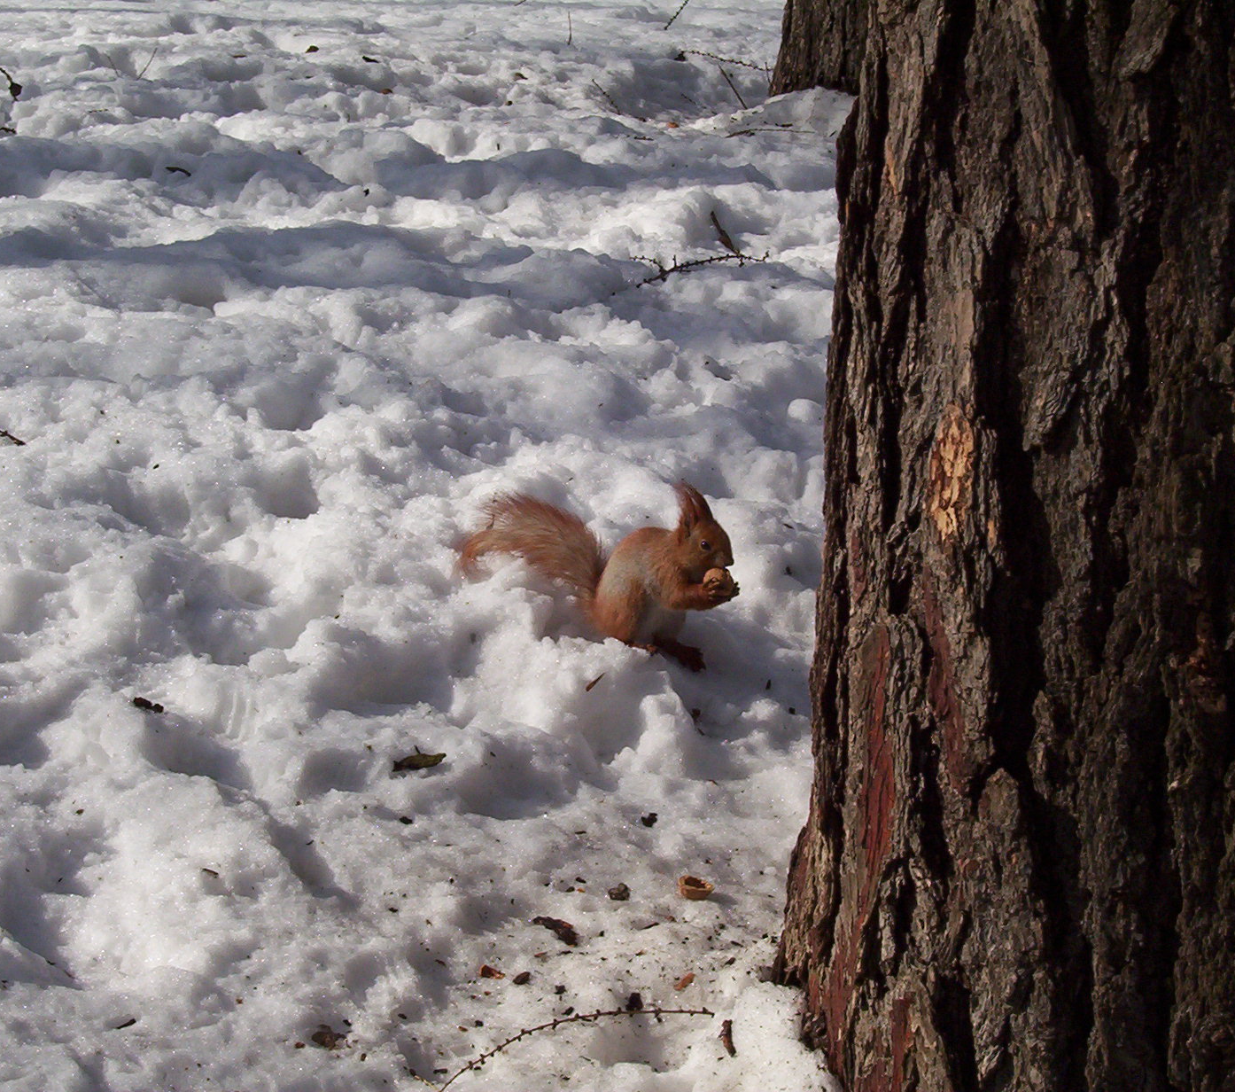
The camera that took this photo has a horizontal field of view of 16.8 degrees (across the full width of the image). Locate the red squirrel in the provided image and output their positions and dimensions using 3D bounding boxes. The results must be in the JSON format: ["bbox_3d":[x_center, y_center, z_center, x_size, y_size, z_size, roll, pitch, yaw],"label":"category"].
[{"bbox_3d":[-0.019,0.032,4.370,0.280,0.190,0.100,6,19,17],"label":"red squirrel"}]

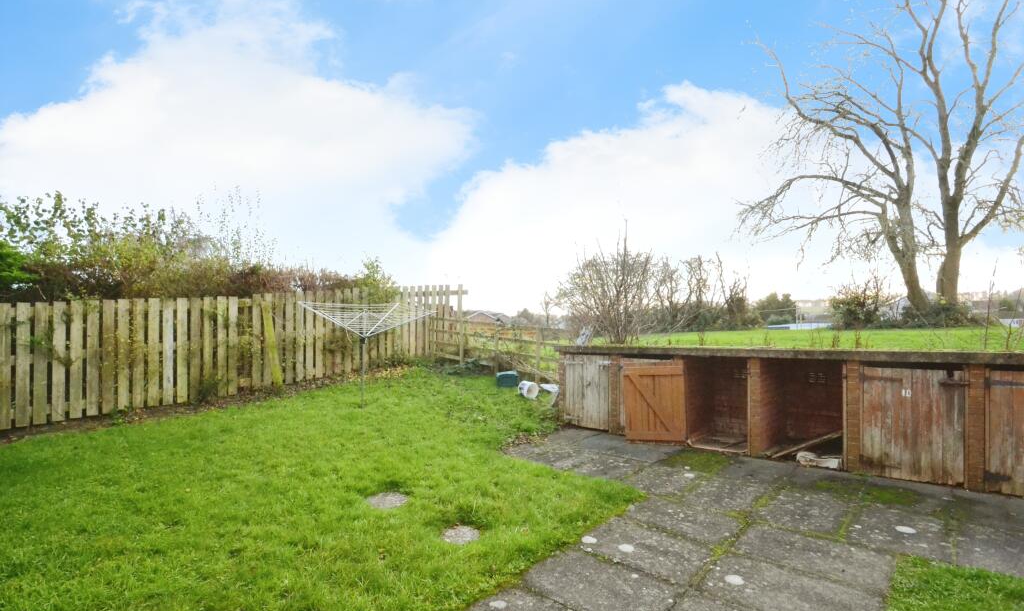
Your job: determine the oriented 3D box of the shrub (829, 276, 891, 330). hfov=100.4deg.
[{"bbox_3d":[15.900,-0.140,19.500,2.200,2.400,2.100,0,0,39],"label":"shrub"}]

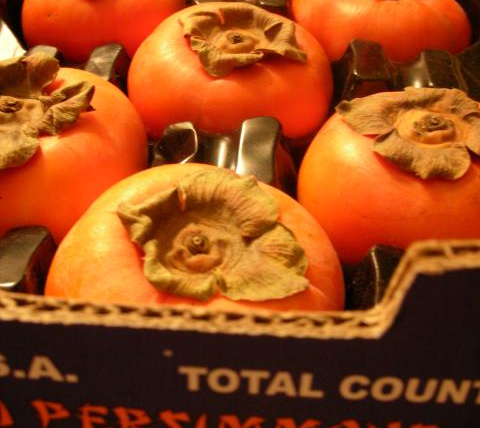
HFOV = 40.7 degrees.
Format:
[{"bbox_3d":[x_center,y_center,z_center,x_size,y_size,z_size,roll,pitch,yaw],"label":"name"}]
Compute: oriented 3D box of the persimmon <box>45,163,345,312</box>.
[{"bbox_3d":[-0.012,0.019,0.173,0.079,0.055,0.079,3,49,2],"label":"persimmon"}]

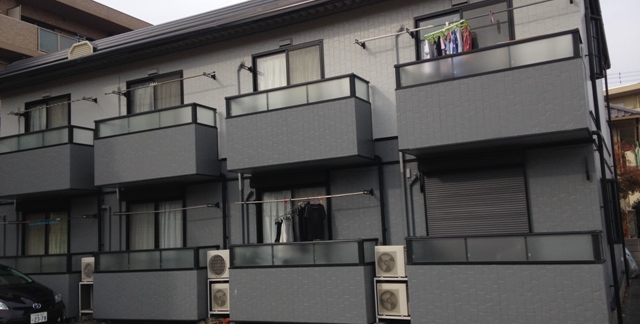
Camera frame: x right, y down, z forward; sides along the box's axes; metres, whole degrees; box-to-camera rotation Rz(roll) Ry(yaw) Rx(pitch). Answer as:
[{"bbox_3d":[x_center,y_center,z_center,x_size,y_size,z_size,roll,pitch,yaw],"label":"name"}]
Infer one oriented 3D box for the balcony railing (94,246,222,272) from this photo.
[{"bbox_3d":[-3.486,2.078,12.898,2.815,0.437,0.653,-7,-8,29],"label":"balcony railing"}]

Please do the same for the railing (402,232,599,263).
[{"bbox_3d":[2.838,1.349,9.519,2.887,0.443,0.706,-7,-8,28],"label":"railing"}]

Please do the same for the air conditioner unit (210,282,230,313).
[{"bbox_3d":[-1.806,2.648,11.917,0.523,0.523,0.271,-7,-8,29],"label":"air conditioner unit"}]

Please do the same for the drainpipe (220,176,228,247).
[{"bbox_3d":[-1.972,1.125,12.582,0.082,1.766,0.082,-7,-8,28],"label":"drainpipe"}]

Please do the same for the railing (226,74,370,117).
[{"bbox_3d":[-0.454,-1.166,11.617,2.803,0.416,0.706,-7,-8,28],"label":"railing"}]

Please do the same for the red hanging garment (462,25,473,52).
[{"bbox_3d":[2.457,-2.016,10.084,0.141,0.503,0.201,-7,-8,29],"label":"red hanging garment"}]

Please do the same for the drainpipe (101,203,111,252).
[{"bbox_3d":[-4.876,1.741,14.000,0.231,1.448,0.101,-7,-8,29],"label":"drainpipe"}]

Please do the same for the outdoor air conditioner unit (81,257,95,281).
[{"bbox_3d":[-5.058,2.418,13.742,0.538,0.523,0.269,-7,-8,28],"label":"outdoor air conditioner unit"}]

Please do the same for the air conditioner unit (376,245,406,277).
[{"bbox_3d":[1.252,1.693,10.366,0.527,0.523,0.269,-7,-8,28],"label":"air conditioner unit"}]

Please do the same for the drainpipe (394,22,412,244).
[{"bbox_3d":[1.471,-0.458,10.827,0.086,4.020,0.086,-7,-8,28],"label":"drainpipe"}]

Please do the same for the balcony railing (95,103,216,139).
[{"bbox_3d":[-3.630,-0.796,13.349,2.896,0.416,0.706,-7,-8,28],"label":"balcony railing"}]

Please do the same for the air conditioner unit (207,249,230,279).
[{"bbox_3d":[-1.881,2.018,12.035,0.603,0.543,0.281,-7,-8,29],"label":"air conditioner unit"}]

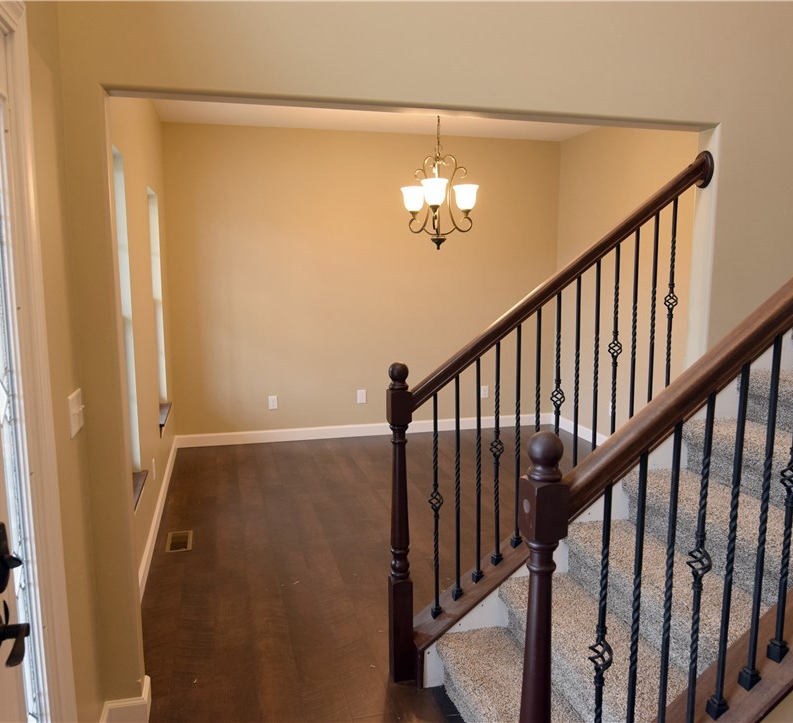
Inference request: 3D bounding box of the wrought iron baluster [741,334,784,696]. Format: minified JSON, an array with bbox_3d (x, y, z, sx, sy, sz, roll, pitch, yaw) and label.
[{"bbox_3d":[0.899,0.384,1.554,0.032,0.895,0.032,-3,9,-15],"label":"wrought iron baluster"}]

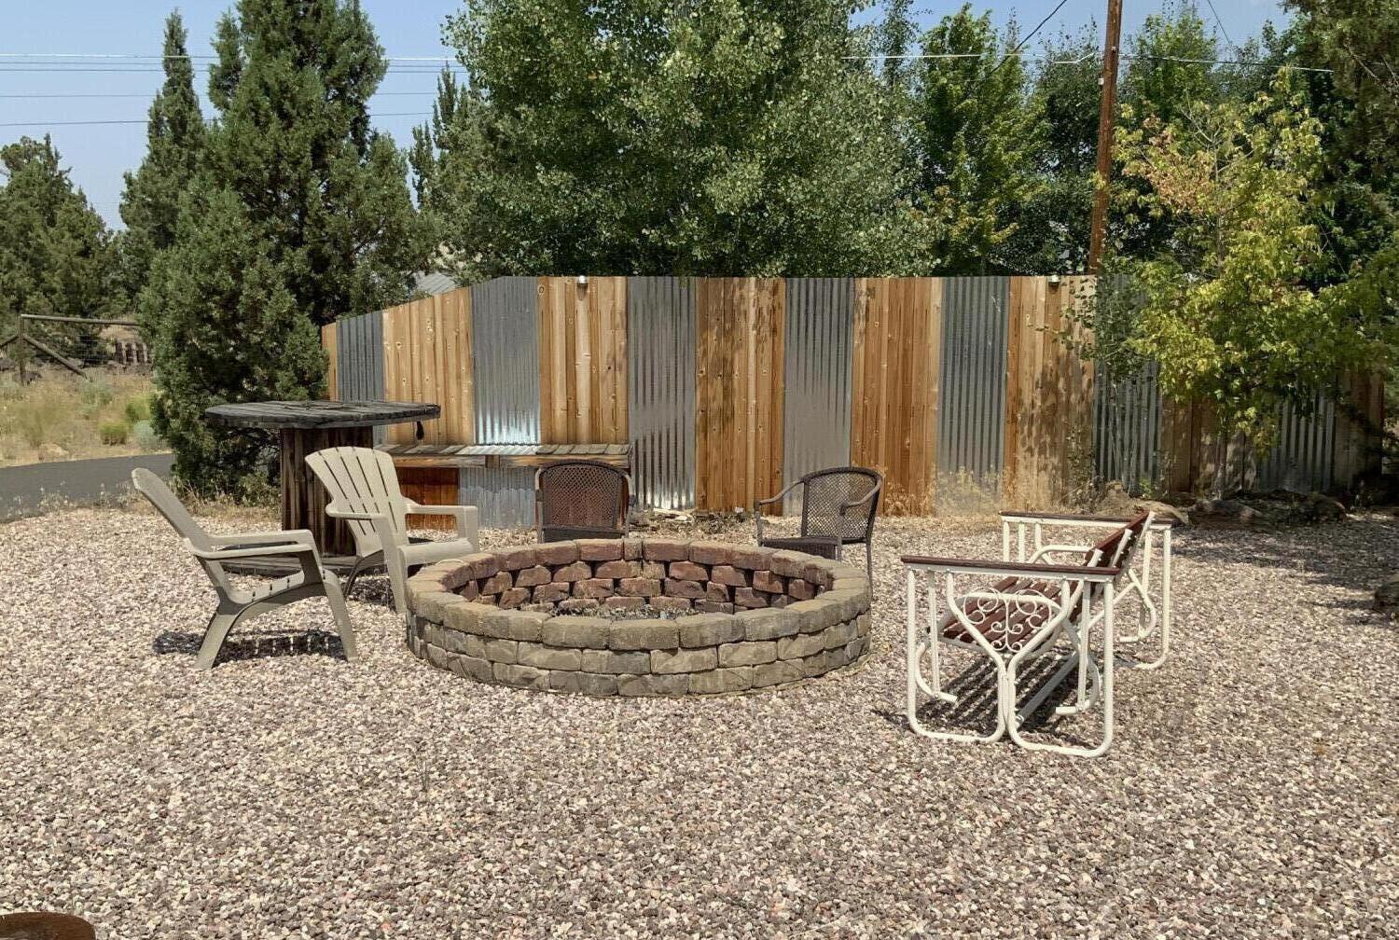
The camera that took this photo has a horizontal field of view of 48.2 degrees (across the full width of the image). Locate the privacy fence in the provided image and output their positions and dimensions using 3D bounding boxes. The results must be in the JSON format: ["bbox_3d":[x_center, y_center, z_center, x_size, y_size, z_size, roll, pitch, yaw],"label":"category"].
[{"bbox_3d":[1.200,-0.640,13.300,9.000,2.050,0.350,0,7,2],"label":"privacy fence"}]

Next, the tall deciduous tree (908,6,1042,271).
[{"bbox_3d":[3.550,-3.200,20.200,1.950,5.400,1.950,0,6,0],"label":"tall deciduous tree"}]

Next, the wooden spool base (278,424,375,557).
[{"bbox_3d":[-2.580,0.120,10.800,0.650,0.900,0.650,0,8,0],"label":"wooden spool base"}]

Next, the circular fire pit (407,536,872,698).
[{"bbox_3d":[-0.302,0.703,8.009,2.350,0.310,2.350,0,6,0],"label":"circular fire pit"}]

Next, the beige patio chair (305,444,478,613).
[{"bbox_3d":[-1.717,0.314,8.936,0.920,0.880,0.730,5,8,40],"label":"beige patio chair"}]

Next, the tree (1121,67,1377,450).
[{"bbox_3d":[4.100,-1.359,11.822,1.950,3.120,1.900,0,6,0],"label":"tree"}]

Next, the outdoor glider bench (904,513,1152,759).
[{"bbox_3d":[1.440,0.575,6.400,0.800,0.750,1.500,3,7,24],"label":"outdoor glider bench"}]

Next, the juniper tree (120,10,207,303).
[{"bbox_3d":[-8.100,-4.050,24.000,1.800,6.000,1.800,0,6,0],"label":"juniper tree"}]

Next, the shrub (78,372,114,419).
[{"bbox_3d":[-8.780,-1.124,22.717,0.520,0.650,0.520,0,6,0],"label":"shrub"}]

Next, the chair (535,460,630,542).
[{"bbox_3d":[-0.725,0.290,9.900,0.610,0.800,0.600,-1,7,-10],"label":"chair"}]

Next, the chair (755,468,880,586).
[{"bbox_3d":[0.665,0.363,8.947,0.600,0.780,0.590,4,7,30],"label":"chair"}]

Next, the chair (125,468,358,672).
[{"bbox_3d":[-2.170,0.395,7.580,0.980,0.880,0.740,-2,7,-14],"label":"chair"}]

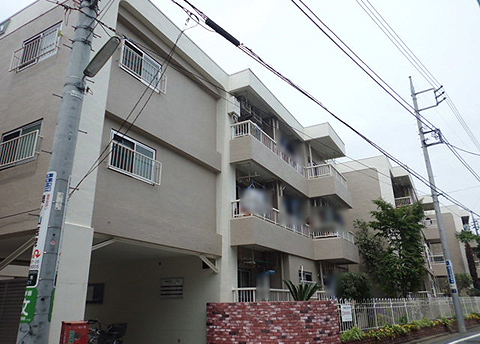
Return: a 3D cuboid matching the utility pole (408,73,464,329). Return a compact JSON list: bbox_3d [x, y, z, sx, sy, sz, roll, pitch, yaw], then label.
[{"bbox_3d":[9.402,0.723,16.407,1.400,12.100,0.500,-11,-22,27],"label":"utility pole"}]

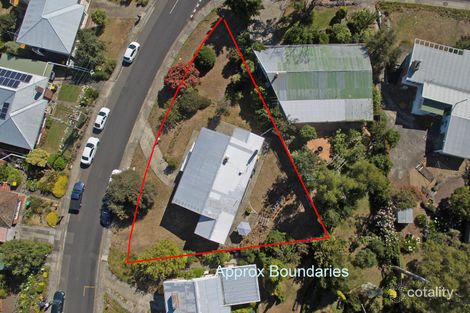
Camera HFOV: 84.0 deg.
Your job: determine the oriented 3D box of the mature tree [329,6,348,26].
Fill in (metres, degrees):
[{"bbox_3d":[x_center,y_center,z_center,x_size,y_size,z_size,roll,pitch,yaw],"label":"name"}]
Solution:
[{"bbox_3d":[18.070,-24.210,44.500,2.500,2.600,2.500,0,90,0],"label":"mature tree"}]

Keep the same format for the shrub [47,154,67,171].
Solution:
[{"bbox_3d":[-32.807,1.104,48.253,3.120,1.800,2.980,0,81,1],"label":"shrub"}]

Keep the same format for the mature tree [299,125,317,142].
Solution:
[{"bbox_3d":[13.082,-4.190,46.931,2.986,3.000,2.986,0,81,-1],"label":"mature tree"}]

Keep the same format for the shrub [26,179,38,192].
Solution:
[{"bbox_3d":[-37.262,5.333,48.041,1.880,1.500,2.570,0,81,1],"label":"shrub"}]

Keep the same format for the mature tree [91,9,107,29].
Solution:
[{"bbox_3d":[-25.696,-26.140,49.376,2.864,3.200,3.419,0,81,-1],"label":"mature tree"}]

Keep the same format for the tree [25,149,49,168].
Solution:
[{"bbox_3d":[-33.953,0.371,44.882,3.944,3.800,3.356,0,81,-1],"label":"tree"}]

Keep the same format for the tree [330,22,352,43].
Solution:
[{"bbox_3d":[18.040,-21.000,44.200,3.400,2.600,3.100,0,90,0],"label":"tree"}]

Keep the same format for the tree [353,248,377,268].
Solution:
[{"bbox_3d":[21.998,17.310,44.354,3.905,2.000,3.323,0,81,-1],"label":"tree"}]

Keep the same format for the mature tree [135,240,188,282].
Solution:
[{"bbox_3d":[-11.899,16.945,42.459,8.564,4.500,6.502,0,81,-1],"label":"mature tree"}]

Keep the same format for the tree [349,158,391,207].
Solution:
[{"bbox_3d":[22.010,4.140,42.400,6.300,6.000,6.800,0,90,0],"label":"tree"}]

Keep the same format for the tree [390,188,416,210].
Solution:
[{"bbox_3d":[26.909,6.866,41.743,3.610,3.200,3.470,0,81,1],"label":"tree"}]

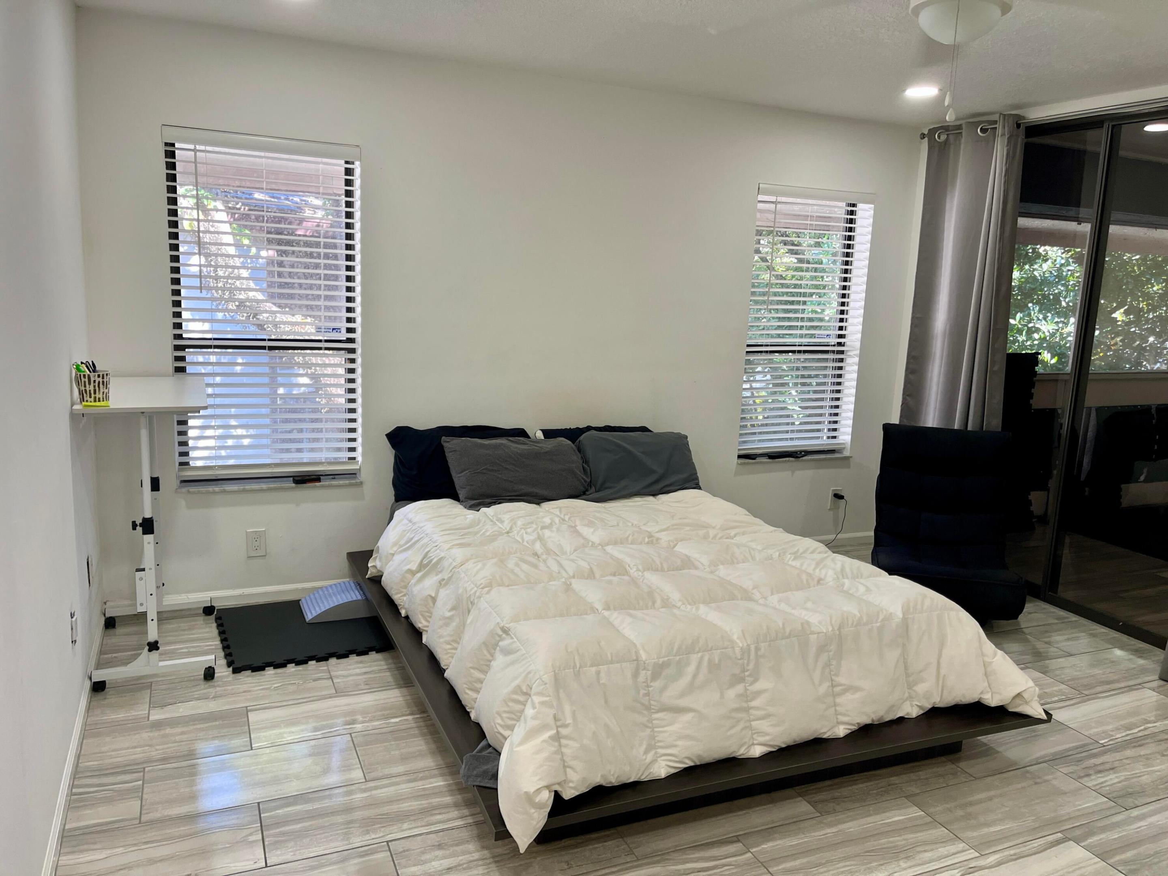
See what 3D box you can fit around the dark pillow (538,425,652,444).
[{"bbox_3d":[0.072,0.110,4.422,0.671,0.340,0.175,-2,11,-23],"label":"dark pillow"}]

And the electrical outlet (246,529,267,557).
[{"bbox_3d":[-1.464,0.469,3.922,0.080,0.127,0.010,-2,11,-23],"label":"electrical outlet"}]

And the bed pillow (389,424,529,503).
[{"bbox_3d":[-0.569,0.120,4.129,0.700,0.364,0.175,-2,11,-23],"label":"bed pillow"}]

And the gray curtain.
[{"bbox_3d":[1.964,-0.515,4.769,0.117,2.313,0.612,-2,11,-23],"label":"gray curtain"}]

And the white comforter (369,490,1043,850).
[{"bbox_3d":[0.260,0.583,3.325,1.779,0.369,2.119,-2,11,-23],"label":"white comforter"}]

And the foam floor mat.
[{"bbox_3d":[-1.177,0.805,3.681,0.646,0.018,0.632,-2,11,-23],"label":"foam floor mat"}]

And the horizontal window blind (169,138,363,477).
[{"bbox_3d":[-1.359,-0.541,3.794,0.768,1.451,0.063,-2,11,-23],"label":"horizontal window blind"}]

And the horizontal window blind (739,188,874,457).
[{"bbox_3d":[1.234,-0.633,4.923,0.779,1.469,0.063,-2,11,-23],"label":"horizontal window blind"}]

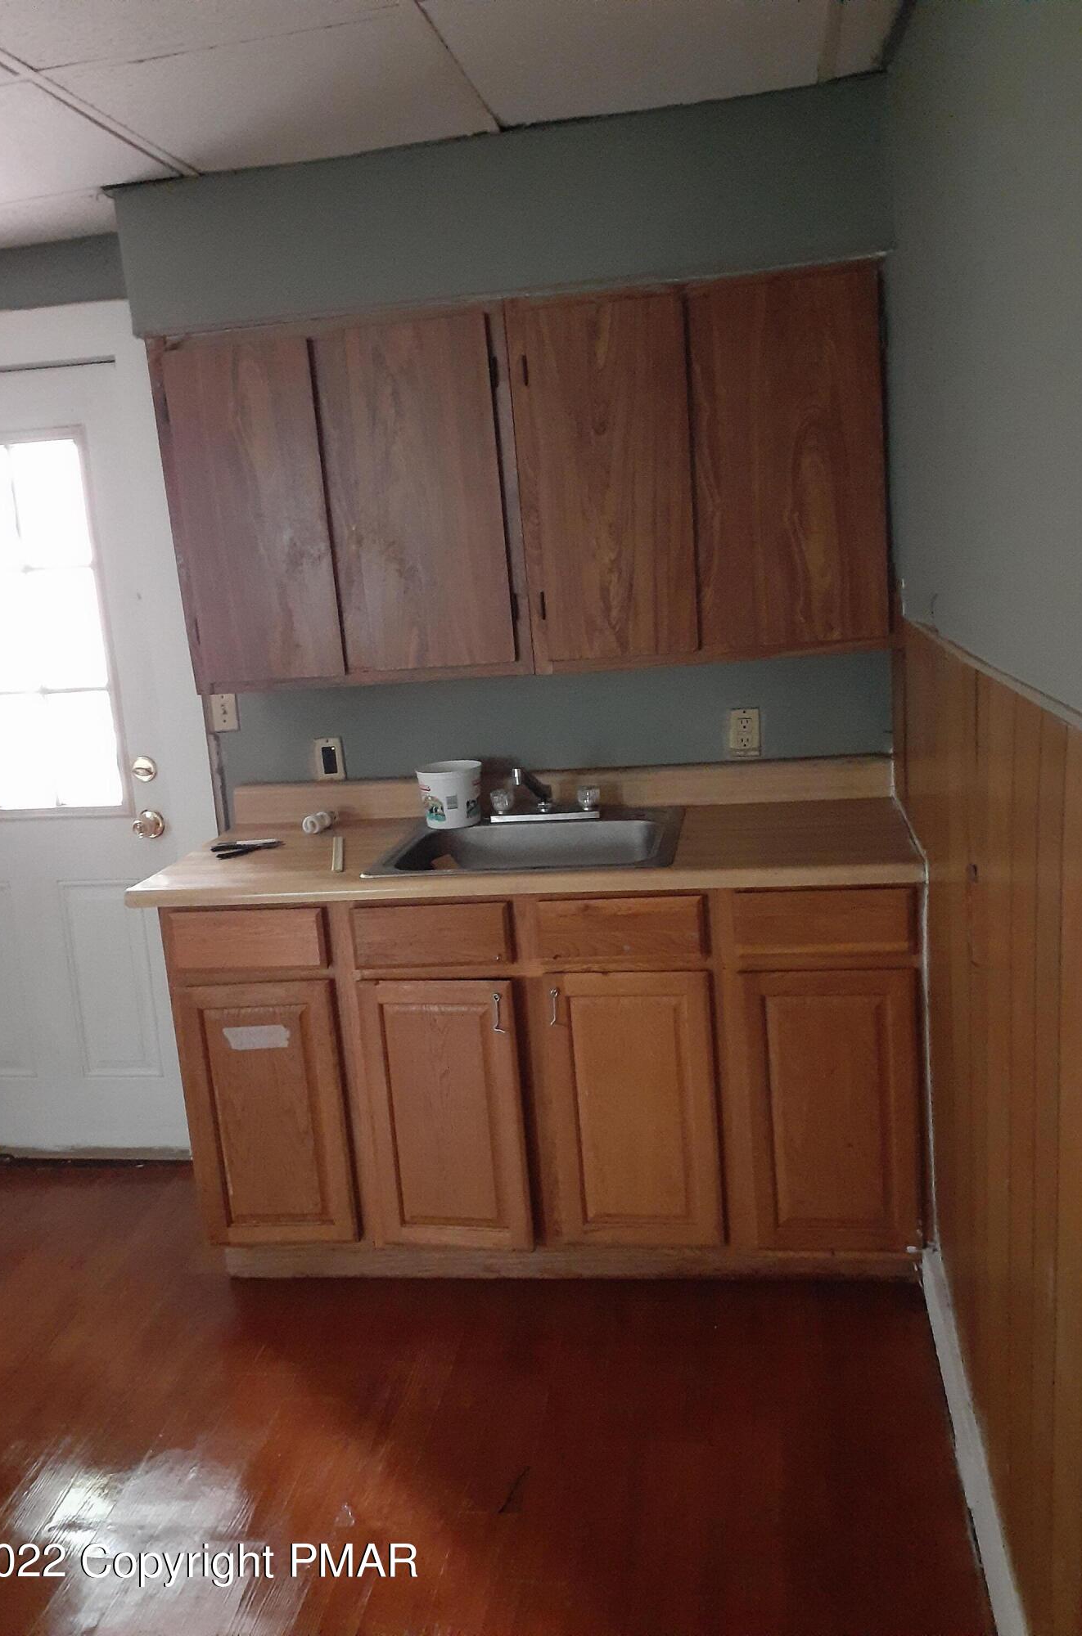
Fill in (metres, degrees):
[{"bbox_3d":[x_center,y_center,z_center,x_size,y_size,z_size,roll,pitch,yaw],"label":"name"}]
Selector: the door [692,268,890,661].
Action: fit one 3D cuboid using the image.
[{"bbox_3d":[0.492,-0.697,2.536,0.368,0.718,0.020,-3,12,10],"label":"door"}]

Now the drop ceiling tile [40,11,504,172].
[{"bbox_3d":[-0.444,-1.291,2.286,0.631,0.020,0.628,-3,12,10],"label":"drop ceiling tile"}]

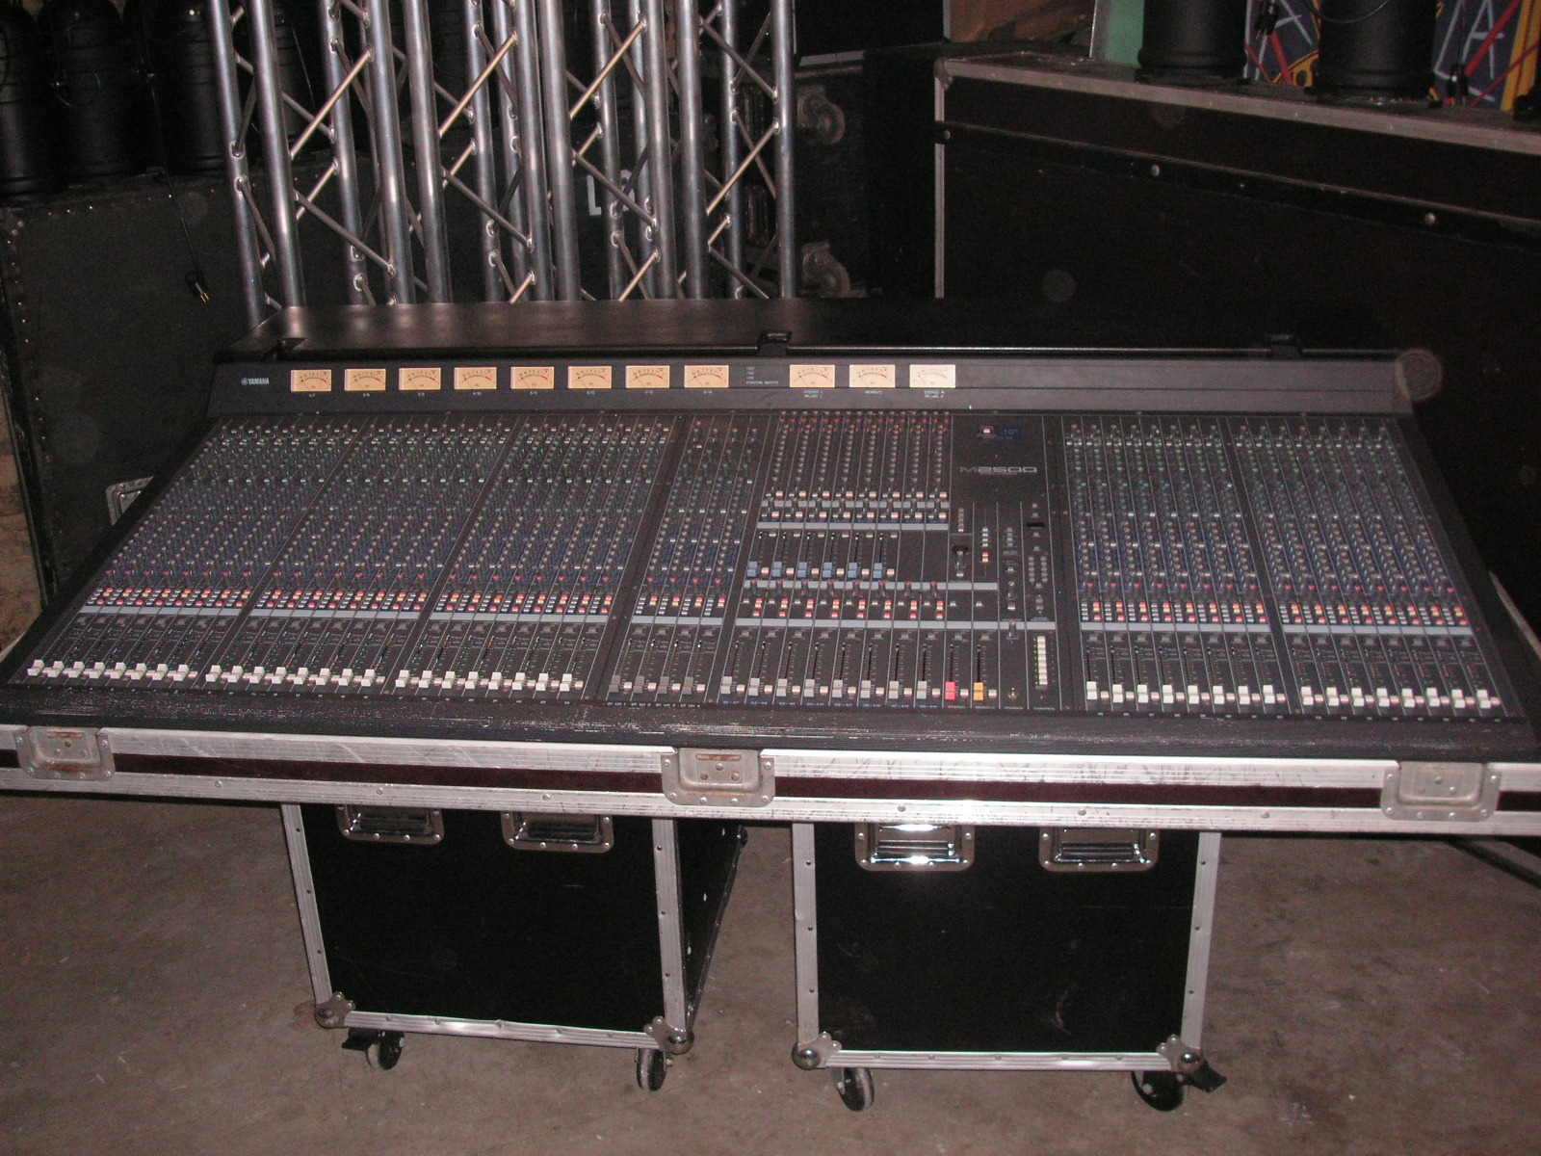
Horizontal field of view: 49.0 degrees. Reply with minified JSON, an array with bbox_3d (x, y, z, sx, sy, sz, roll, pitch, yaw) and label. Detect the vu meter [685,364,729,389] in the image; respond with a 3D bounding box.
[{"bbox_3d":[-0.101,-0.320,2.695,0.071,0.038,0.015,1,1,7],"label":"vu meter"}]

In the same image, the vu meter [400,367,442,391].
[{"bbox_3d":[-0.569,-0.323,2.751,0.071,0.038,0.015,1,1,7],"label":"vu meter"}]

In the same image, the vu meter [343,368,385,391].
[{"bbox_3d":[-0.661,-0.323,2.762,0.071,0.038,0.015,1,1,7],"label":"vu meter"}]

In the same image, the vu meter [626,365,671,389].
[{"bbox_3d":[-0.195,-0.323,2.725,0.072,0.037,0.020,1,3,7],"label":"vu meter"}]

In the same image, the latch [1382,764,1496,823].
[{"bbox_3d":[0.659,0.208,1.668,0.114,0.064,0.018,1,22,7],"label":"latch"}]

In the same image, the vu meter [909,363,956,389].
[{"bbox_3d":[0.258,-0.317,2.671,0.072,0.037,0.020,1,3,7],"label":"vu meter"}]

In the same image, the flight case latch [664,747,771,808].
[{"bbox_3d":[-0.052,0.204,1.755,0.114,0.064,0.018,1,22,7],"label":"flight case latch"}]

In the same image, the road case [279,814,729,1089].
[{"bbox_3d":[-0.381,0.364,2.776,0.600,0.740,0.650,1,21,8],"label":"road case"}]

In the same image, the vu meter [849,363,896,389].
[{"bbox_3d":[0.163,-0.319,2.682,0.072,0.037,0.020,1,3,7],"label":"vu meter"}]

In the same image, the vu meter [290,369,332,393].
[{"bbox_3d":[-0.755,-0.325,2.795,0.072,0.037,0.020,1,3,7],"label":"vu meter"}]

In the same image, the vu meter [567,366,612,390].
[{"bbox_3d":[-0.289,-0.323,2.736,0.072,0.037,0.020,1,3,7],"label":"vu meter"}]

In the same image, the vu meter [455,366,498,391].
[{"bbox_3d":[-0.478,-0.324,2.759,0.072,0.037,0.020,1,3,7],"label":"vu meter"}]

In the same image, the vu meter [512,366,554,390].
[{"bbox_3d":[-0.384,-0.324,2.748,0.072,0.037,0.020,1,3,7],"label":"vu meter"}]

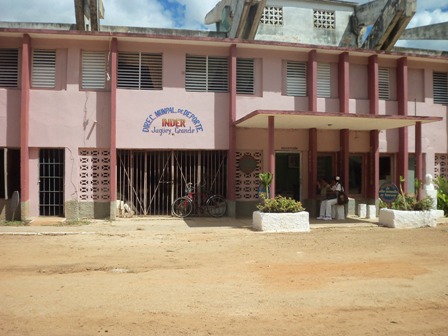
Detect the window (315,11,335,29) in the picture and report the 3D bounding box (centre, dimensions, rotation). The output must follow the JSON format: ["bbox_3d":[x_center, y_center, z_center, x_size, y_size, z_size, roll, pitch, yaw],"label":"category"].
[{"bbox_3d":[4.654,-6.836,20.303,1.050,0.867,0.150,0,-1,-11],"label":"window"}]

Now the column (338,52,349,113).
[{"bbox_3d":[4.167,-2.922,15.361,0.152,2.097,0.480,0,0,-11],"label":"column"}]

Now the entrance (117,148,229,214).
[{"bbox_3d":[-1.657,0.507,14.514,3.632,2.201,0.120,0,-1,-11],"label":"entrance"}]

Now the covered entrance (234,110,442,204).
[{"bbox_3d":[3.546,-0.002,14.025,5.746,3.085,2.600,0,-1,-11],"label":"covered entrance"}]

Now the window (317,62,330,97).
[{"bbox_3d":[3.446,-3.072,15.474,0.609,1.224,0.100,0,-1,-11],"label":"window"}]

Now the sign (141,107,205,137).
[{"bbox_3d":[-1.652,-1.526,14.444,2.012,0.952,0.040,0,0,-11],"label":"sign"}]

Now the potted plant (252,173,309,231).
[{"bbox_3d":[1.521,0.891,11.773,1.291,1.538,0.900,0,-1,-11],"label":"potted plant"}]

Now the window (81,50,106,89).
[{"bbox_3d":[-4.140,-3.132,13.992,0.720,1.208,0.100,0,0,-11],"label":"window"}]

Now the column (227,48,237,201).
[{"bbox_3d":[0.302,-1.440,14.554,0.150,5.196,0.400,0,-1,-11],"label":"column"}]

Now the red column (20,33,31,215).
[{"bbox_3d":[-6.020,-1.222,13.345,0.137,5.482,0.480,0,0,-11],"label":"red column"}]

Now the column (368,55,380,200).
[{"bbox_3d":[5.267,-1.133,15.579,0.145,5.615,0.480,0,0,-11],"label":"column"}]

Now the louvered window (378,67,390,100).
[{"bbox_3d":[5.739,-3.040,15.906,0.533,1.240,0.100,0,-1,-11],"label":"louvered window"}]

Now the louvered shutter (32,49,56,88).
[{"bbox_3d":[-5.623,-3.101,13.768,0.695,1.230,0.100,0,-1,-11],"label":"louvered shutter"}]

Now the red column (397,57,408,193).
[{"bbox_3d":[6.377,-1.114,15.799,0.145,5.589,0.480,0,0,-11],"label":"red column"}]

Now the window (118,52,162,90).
[{"bbox_3d":[-2.709,-3.131,14.296,1.442,1.183,0.100,0,-1,-11],"label":"window"}]

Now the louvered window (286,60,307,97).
[{"bbox_3d":[2.525,-3.106,15.311,0.733,1.235,0.100,0,0,-11],"label":"louvered window"}]

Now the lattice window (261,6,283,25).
[{"bbox_3d":[2.139,-6.837,19.791,1.031,0.810,0.150,0,0,-11],"label":"lattice window"}]

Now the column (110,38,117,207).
[{"bbox_3d":[-3.453,-1.454,13.848,0.150,5.174,0.400,0,-1,-11],"label":"column"}]

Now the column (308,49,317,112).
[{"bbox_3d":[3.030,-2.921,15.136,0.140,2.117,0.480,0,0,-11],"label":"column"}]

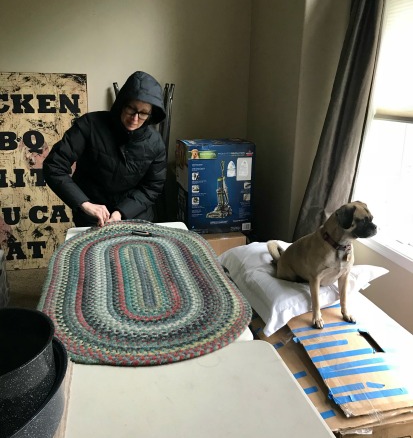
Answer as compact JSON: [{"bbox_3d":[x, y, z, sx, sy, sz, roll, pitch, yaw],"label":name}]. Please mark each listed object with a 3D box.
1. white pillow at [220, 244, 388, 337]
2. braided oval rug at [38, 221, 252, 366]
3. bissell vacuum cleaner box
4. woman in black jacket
[{"bbox_3d":[0.380,0.218,1.784,0.570,0.150,0.540,-5,17,-22],"label":"white pillow"},{"bbox_3d":[-0.264,0.187,1.784,0.700,0.035,1.310,-2,16,-11],"label":"braided oval rug"},{"bbox_3d":[0.056,-0.227,3.041,0.451,0.585,0.323,-4,16,-16],"label":"bissell vacuum cleaner box"},{"bbox_3d":[-0.570,-0.036,2.468,0.620,1.490,0.520,-5,17,-21],"label":"woman in black jacket"}]

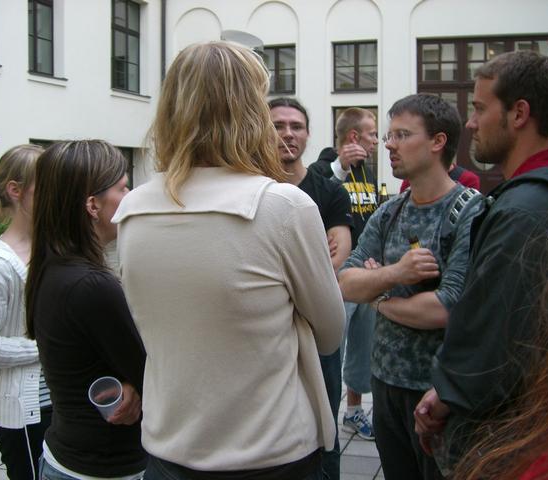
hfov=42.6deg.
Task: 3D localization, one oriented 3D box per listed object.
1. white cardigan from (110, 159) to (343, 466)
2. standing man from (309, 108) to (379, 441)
[{"bbox_3d":[-0.090,0.150,1.480,0.460,0.600,0.350,2,5,24],"label":"white cardigan"},{"bbox_3d":[0.430,0.165,3.780,0.520,1.740,0.400,-4,6,-38],"label":"standing man"}]

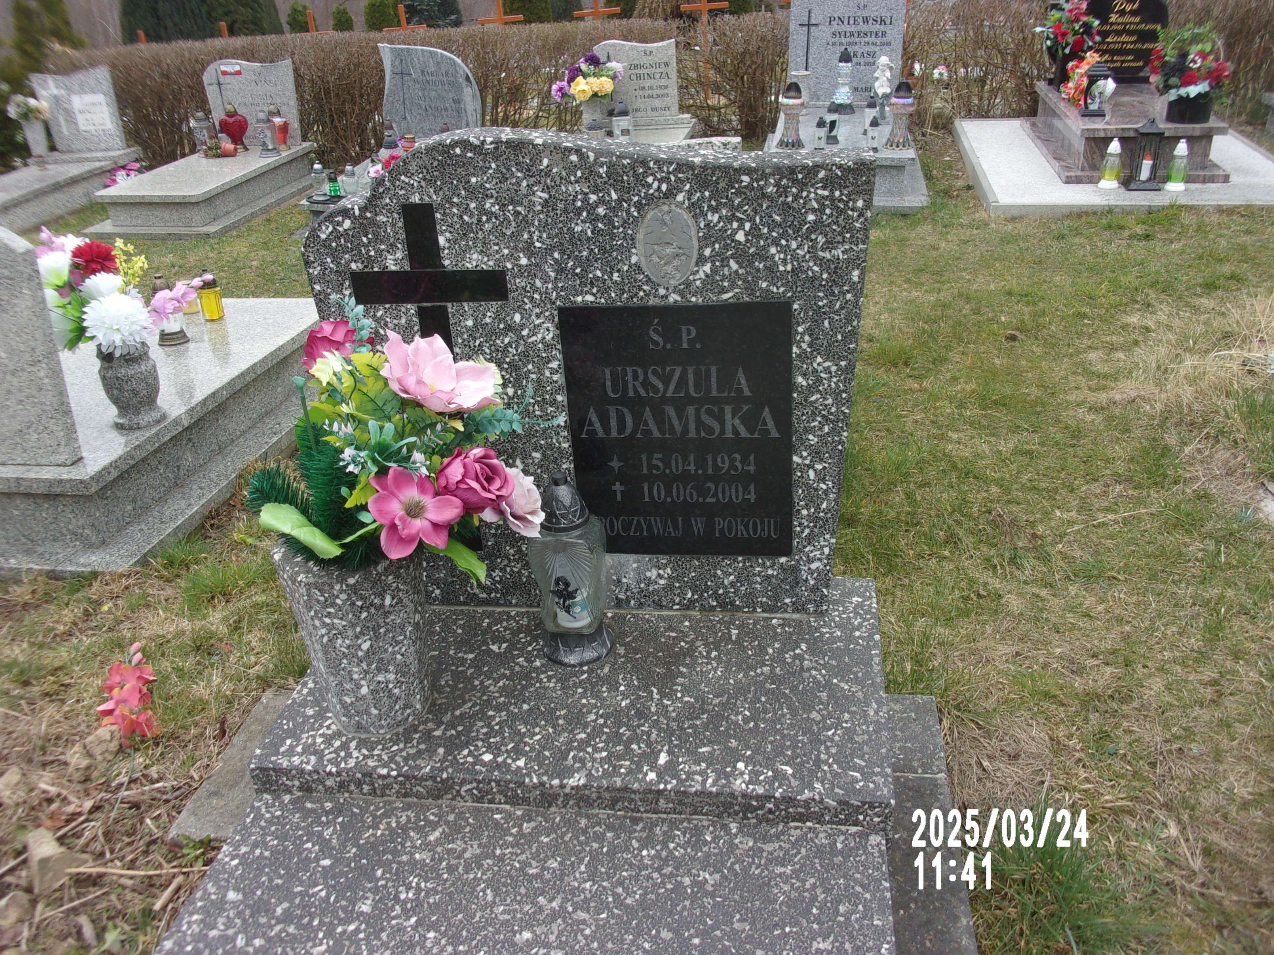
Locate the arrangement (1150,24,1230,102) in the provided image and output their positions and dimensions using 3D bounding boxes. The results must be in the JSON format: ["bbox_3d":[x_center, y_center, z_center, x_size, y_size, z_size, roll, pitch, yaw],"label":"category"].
[{"bbox_3d":[2.896,-2.172,5.399,0.390,0.385,0.350,2,28,10],"label":"arrangement"}]

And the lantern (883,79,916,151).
[{"bbox_3d":[1.414,-1.939,5.492,0.160,0.339,0.160,2,28,10],"label":"lantern"}]

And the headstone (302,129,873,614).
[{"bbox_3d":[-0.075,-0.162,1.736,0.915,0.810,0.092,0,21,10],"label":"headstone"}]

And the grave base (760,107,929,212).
[{"bbox_3d":[1.256,-1.965,6.232,0.850,0.270,2.000,2,28,10],"label":"grave base"}]

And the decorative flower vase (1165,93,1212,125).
[{"bbox_3d":[2.906,-1.960,5.417,0.240,0.160,0.220,2,29,12],"label":"decorative flower vase"}]

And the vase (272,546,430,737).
[{"bbox_3d":[-0.418,0.230,1.599,0.220,0.295,0.215,1,28,10],"label":"vase"}]

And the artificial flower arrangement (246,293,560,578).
[{"bbox_3d":[-0.322,-0.053,1.420,0.430,0.400,0.340,1,28,10],"label":"artificial flower arrangement"}]

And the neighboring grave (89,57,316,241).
[{"bbox_3d":[-2.818,-2.220,6.784,0.870,0.840,1.960,2,28,9],"label":"neighboring grave"}]

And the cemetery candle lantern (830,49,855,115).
[{"bbox_3d":[1.265,-2.387,6.186,0.145,0.386,0.145,2,28,10],"label":"cemetery candle lantern"}]

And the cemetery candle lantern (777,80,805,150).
[{"bbox_3d":[0.849,-2.006,5.674,0.155,0.344,0.155,2,28,10],"label":"cemetery candle lantern"}]

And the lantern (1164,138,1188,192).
[{"bbox_3d":[2.757,-1.591,5.229,0.115,0.247,0.115,2,29,12],"label":"lantern"}]

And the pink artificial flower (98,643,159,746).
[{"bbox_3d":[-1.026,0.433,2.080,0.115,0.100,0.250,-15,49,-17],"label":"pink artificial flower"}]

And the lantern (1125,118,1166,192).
[{"bbox_3d":[2.653,-1.672,5.311,0.170,0.338,0.170,7,29,19],"label":"lantern"}]

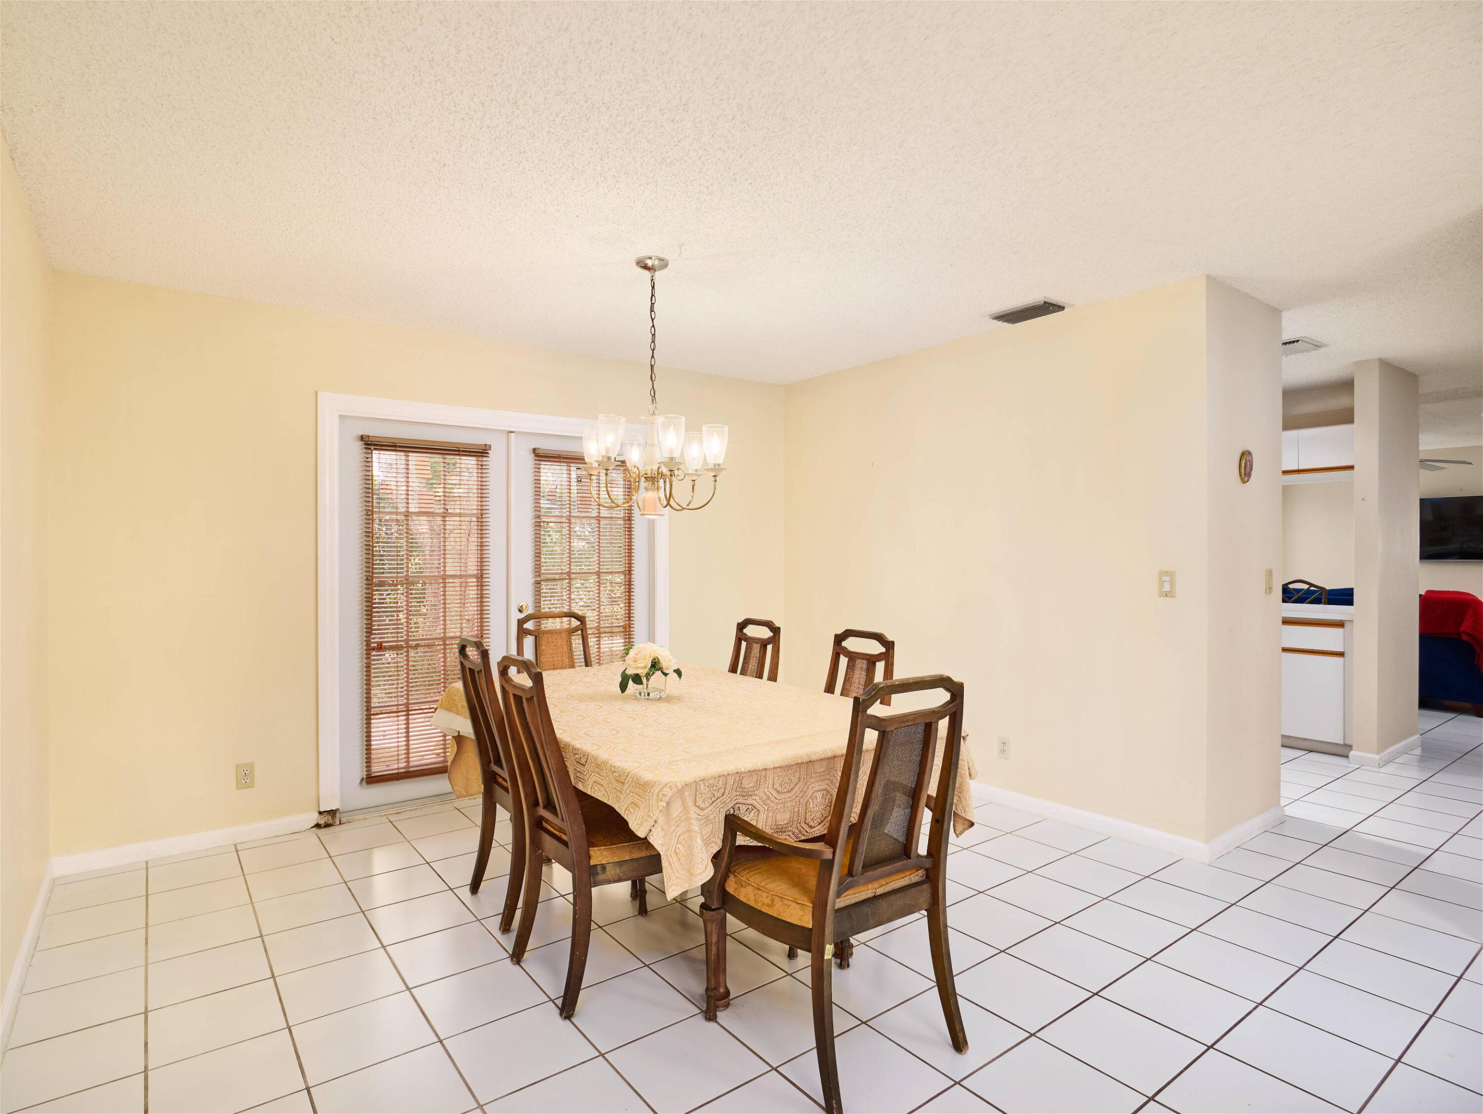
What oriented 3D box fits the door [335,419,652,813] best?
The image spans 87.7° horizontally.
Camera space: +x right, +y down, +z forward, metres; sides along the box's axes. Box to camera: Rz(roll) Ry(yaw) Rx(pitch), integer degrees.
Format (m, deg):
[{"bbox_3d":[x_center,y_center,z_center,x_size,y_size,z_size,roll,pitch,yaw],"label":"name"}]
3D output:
[{"bbox_3d":[-1.276,0.291,4.310,1.755,1.935,0.080,0,0,-37],"label":"door"}]

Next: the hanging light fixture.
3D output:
[{"bbox_3d":[-0.350,-0.658,3.040,0.600,1.004,0.600,0,0,0],"label":"hanging light fixture"}]

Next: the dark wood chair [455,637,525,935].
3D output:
[{"bbox_3d":[-0.733,0.782,2.891,0.610,0.985,0.490,0,0,-37],"label":"dark wood chair"}]

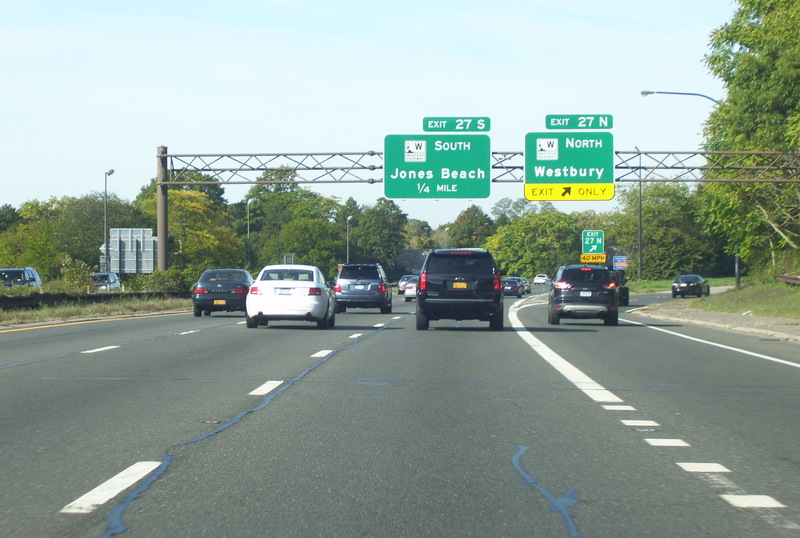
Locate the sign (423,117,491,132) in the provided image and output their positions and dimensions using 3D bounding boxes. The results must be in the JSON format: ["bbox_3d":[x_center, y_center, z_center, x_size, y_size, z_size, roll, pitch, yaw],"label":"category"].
[{"bbox_3d":[2.456,-6.191,107.300,2.880,0.620,0.100,0,0,3],"label":"sign"}]

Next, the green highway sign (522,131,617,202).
[{"bbox_3d":[7.275,-4.376,107.000,3.850,2.920,0.120,0,0,3],"label":"green highway sign"}]

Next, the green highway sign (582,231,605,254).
[{"bbox_3d":[13.635,-1.873,176.000,1.530,1.650,0.080,0,0,4],"label":"green highway sign"}]

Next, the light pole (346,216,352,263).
[{"bbox_3d":[-6.277,-1.954,315.000,0.700,9.200,0.400,0,0,0],"label":"light pole"}]

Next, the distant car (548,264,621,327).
[{"bbox_3d":[5.050,0.671,69.000,1.840,1.690,4.530,0,0,3],"label":"distant car"}]

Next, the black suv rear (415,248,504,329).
[{"bbox_3d":[1.440,0.490,59.700,2.045,1.890,5.180,0,0,1],"label":"black suv rear"}]

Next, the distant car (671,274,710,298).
[{"bbox_3d":[17.800,1.050,153.500,1.810,1.450,4.700,0,0,17],"label":"distant car"}]

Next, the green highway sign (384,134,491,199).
[{"bbox_3d":[1.599,-4.319,105.700,4.500,2.740,0.120,0,0,2],"label":"green highway sign"}]

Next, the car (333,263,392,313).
[{"bbox_3d":[-1.270,0.686,87.900,1.830,1.730,4.690,0,0,3],"label":"car"}]

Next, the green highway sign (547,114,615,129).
[{"bbox_3d":[7.699,-6.286,107.000,2.870,0.620,0.100,0,0,3],"label":"green highway sign"}]

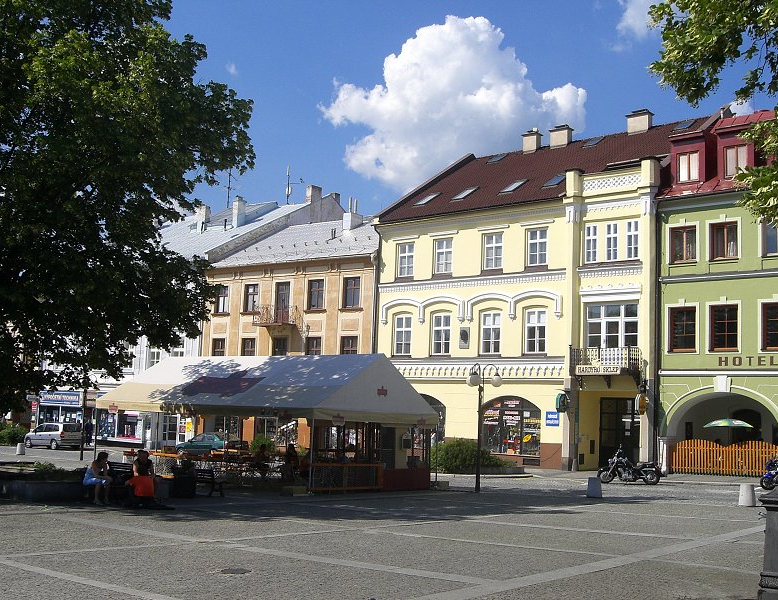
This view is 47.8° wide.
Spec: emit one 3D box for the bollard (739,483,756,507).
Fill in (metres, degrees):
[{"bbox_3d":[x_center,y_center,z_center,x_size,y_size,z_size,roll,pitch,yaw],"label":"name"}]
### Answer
[{"bbox_3d":[8.743,4.764,21.400,0.390,0.520,0.390,2,-7,0],"label":"bollard"}]

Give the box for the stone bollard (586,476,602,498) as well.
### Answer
[{"bbox_3d":[5.356,4.918,23.000,0.390,0.520,0.390,2,-7,0],"label":"stone bollard"}]

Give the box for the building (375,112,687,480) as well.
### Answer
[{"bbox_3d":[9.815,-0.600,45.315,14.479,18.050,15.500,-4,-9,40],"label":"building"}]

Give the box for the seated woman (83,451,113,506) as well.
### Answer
[{"bbox_3d":[-6.571,4.001,19.900,0.630,1.180,0.470,-1,-8,27],"label":"seated woman"}]

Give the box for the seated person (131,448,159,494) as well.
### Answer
[{"bbox_3d":[-5.612,4.037,20.200,0.580,1.200,0.700,4,-7,-12],"label":"seated person"}]

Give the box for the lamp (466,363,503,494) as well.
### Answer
[{"bbox_3d":[3.029,4.075,28.000,1.150,4.059,1.200,1,-7,10],"label":"lamp"}]

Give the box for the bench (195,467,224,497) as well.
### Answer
[{"bbox_3d":[-5.477,5.359,26.000,1.550,0.820,0.600,-4,-10,42],"label":"bench"}]

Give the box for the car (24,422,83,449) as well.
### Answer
[{"bbox_3d":[-22.349,9.081,58.500,4.300,1.640,1.760,-3,-9,37],"label":"car"}]

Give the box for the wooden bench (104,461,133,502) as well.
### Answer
[{"bbox_3d":[-6.328,4.169,20.100,1.650,0.860,0.620,-3,-9,37],"label":"wooden bench"}]

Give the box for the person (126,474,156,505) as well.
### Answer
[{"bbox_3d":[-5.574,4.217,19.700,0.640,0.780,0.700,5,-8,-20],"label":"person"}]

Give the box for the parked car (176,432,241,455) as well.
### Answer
[{"bbox_3d":[-9.756,7.871,48.000,4.200,1.400,1.670,-3,-9,36],"label":"parked car"}]

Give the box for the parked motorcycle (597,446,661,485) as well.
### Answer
[{"bbox_3d":[8.315,5.704,30.300,2.350,1.300,0.880,-2,-8,30],"label":"parked motorcycle"}]

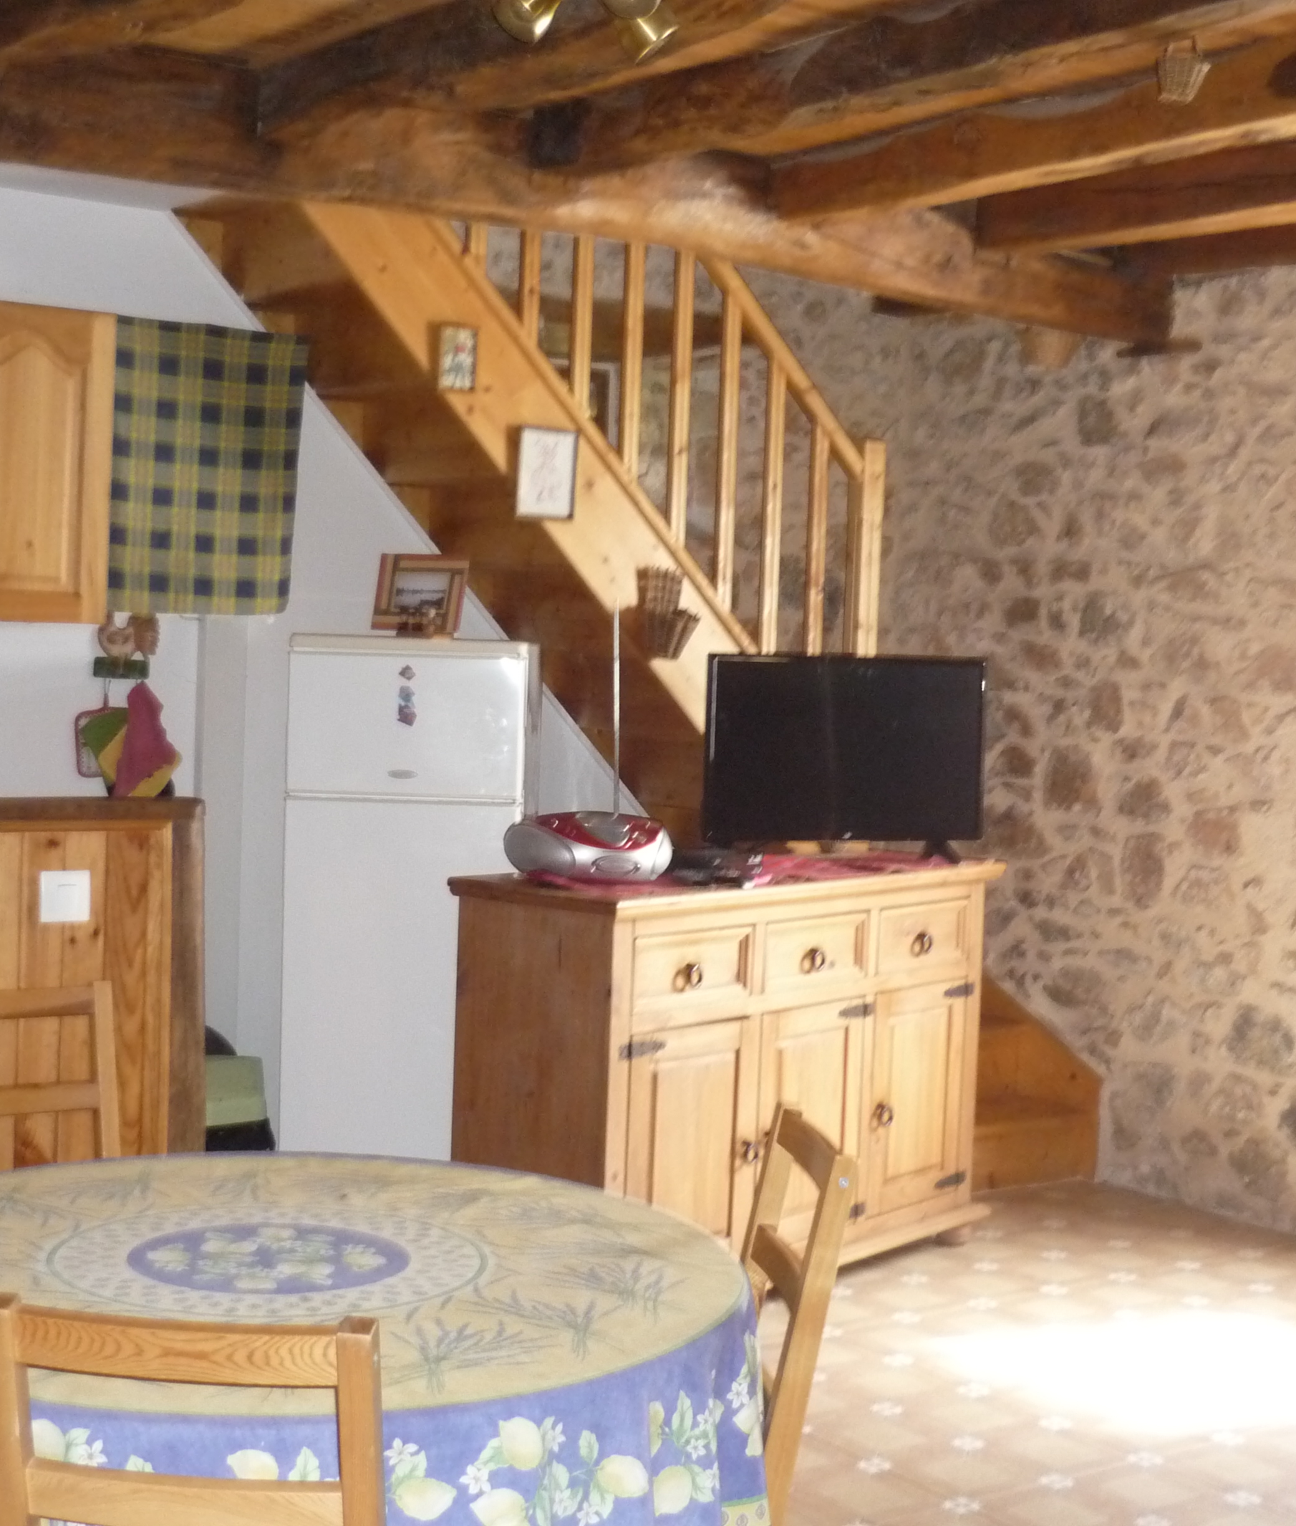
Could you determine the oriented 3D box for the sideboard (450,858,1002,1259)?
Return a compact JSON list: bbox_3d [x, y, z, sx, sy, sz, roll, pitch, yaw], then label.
[{"bbox_3d":[0.211,0.706,5.034,0.454,0.917,1.466,4,3,39],"label":"sideboard"}]

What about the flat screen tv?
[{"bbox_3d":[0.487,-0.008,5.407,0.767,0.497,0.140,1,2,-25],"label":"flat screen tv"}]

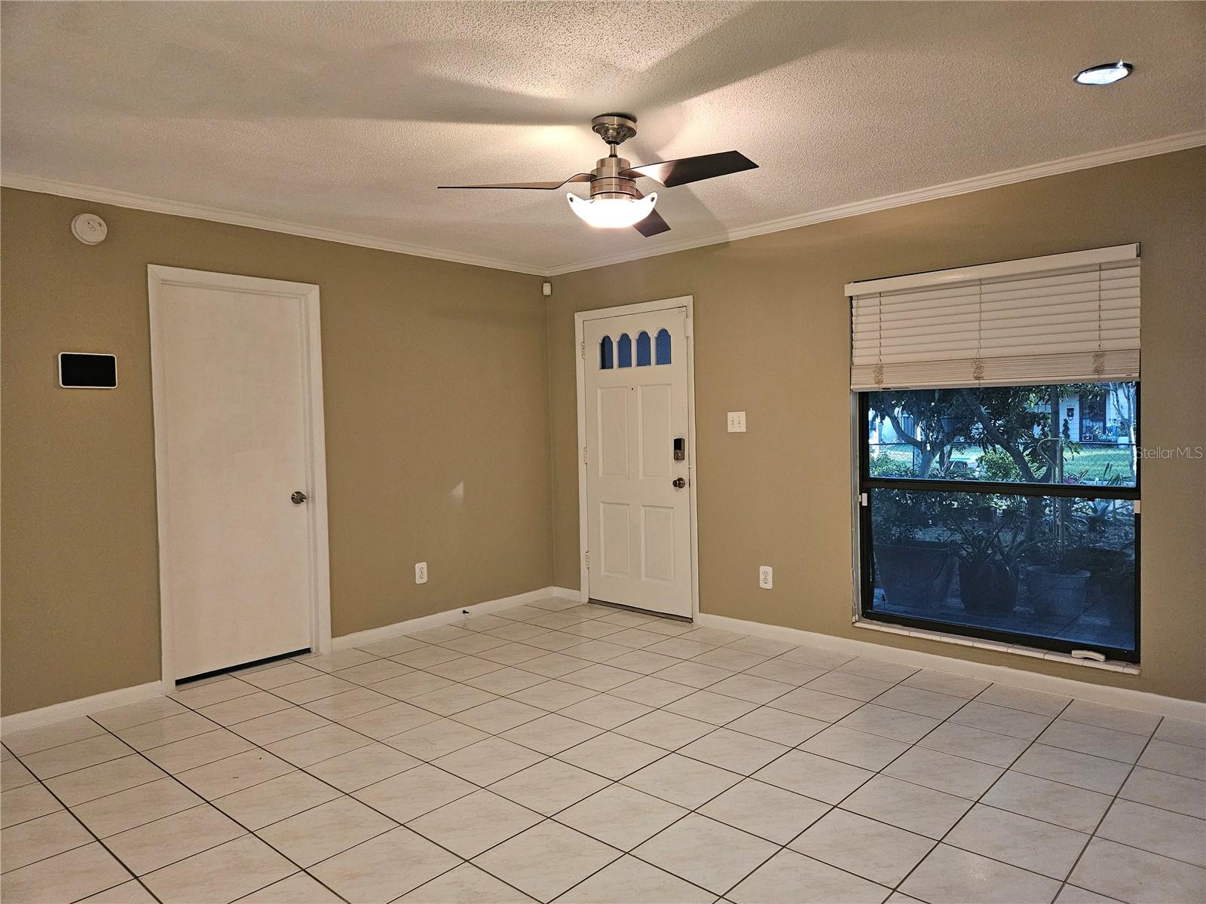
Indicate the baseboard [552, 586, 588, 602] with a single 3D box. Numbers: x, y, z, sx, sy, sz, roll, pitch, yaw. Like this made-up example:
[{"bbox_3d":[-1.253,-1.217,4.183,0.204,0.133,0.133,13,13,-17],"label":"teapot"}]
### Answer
[{"bbox_3d":[-0.249,1.056,5.908,0.328,0.086,0.017,1,3,42],"label":"baseboard"}]

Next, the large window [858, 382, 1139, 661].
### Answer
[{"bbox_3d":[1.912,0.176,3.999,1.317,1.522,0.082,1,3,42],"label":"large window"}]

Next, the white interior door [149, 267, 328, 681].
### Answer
[{"bbox_3d":[-1.933,0.124,4.326,0.103,2.120,0.910,1,3,42],"label":"white interior door"}]

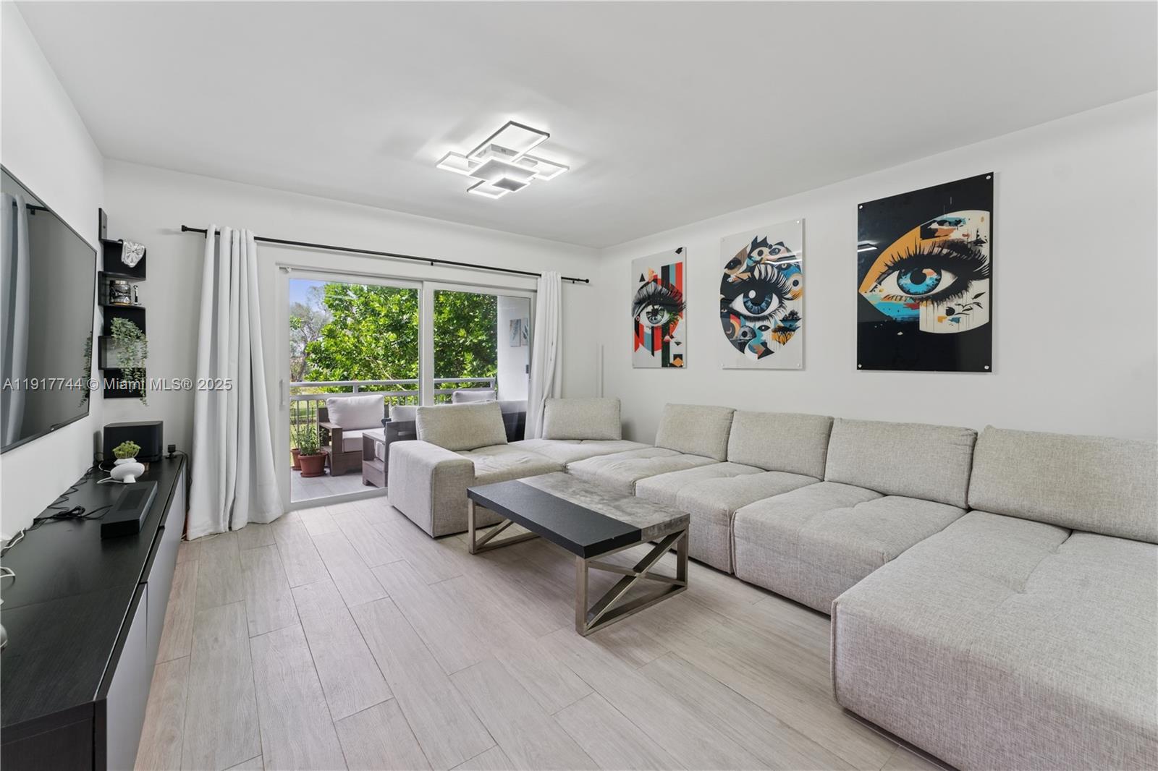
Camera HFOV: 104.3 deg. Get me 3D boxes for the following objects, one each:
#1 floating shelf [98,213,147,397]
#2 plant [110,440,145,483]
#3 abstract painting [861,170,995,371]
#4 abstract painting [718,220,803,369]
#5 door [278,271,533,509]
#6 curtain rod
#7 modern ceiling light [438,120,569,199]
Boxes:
[{"bbox_3d":[-3.111,-0.537,3.074,0.205,1.250,0.205,-2,3,-39],"label":"floating shelf"},{"bbox_3d":[-2.421,0.414,2.440,0.145,0.215,0.140,-2,3,-39],"label":"plant"},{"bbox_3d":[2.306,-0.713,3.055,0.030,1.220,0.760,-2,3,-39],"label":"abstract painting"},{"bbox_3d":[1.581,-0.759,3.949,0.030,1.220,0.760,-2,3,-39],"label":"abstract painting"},{"bbox_3d":[-1.509,-0.023,4.404,2.400,2.030,0.120,-2,3,-36],"label":"door"},{"bbox_3d":[-1.394,-1.197,4.384,3.720,0.080,0.110,-2,3,-36],"label":"curtain rod"},{"bbox_3d":[-0.492,-1.457,2.935,0.700,0.150,1.120,-2,3,-39],"label":"modern ceiling light"}]

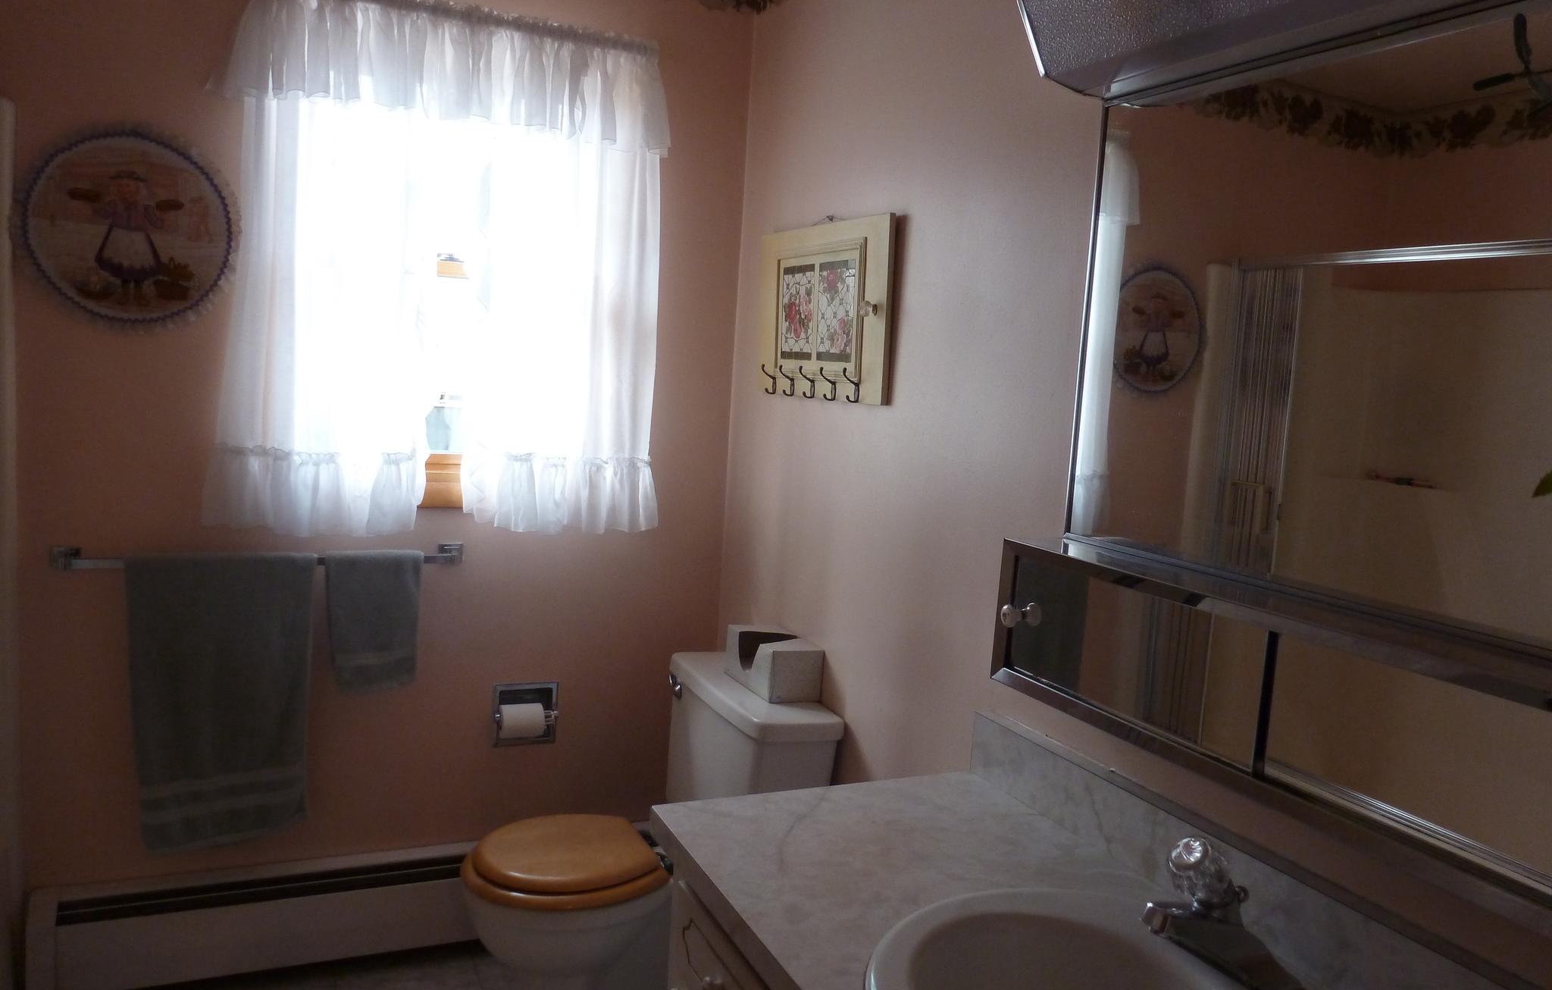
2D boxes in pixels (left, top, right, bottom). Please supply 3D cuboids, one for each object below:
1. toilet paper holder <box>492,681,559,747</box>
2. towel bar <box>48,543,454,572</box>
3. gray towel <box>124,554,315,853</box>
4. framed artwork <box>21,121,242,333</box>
[{"bbox_3d":[-0.605,0.537,2.617,0.157,0.159,0.090,1,7,-25],"label":"toilet paper holder"},{"bbox_3d":[-1.080,0.133,2.309,0.804,0.050,0.075,1,7,-25],"label":"towel bar"},{"bbox_3d":[-1.172,0.430,2.280,0.359,0.619,0.065,1,7,-25],"label":"gray towel"},{"bbox_3d":[-1.287,-0.532,2.144,0.390,0.392,0.028,1,7,-25],"label":"framed artwork"}]

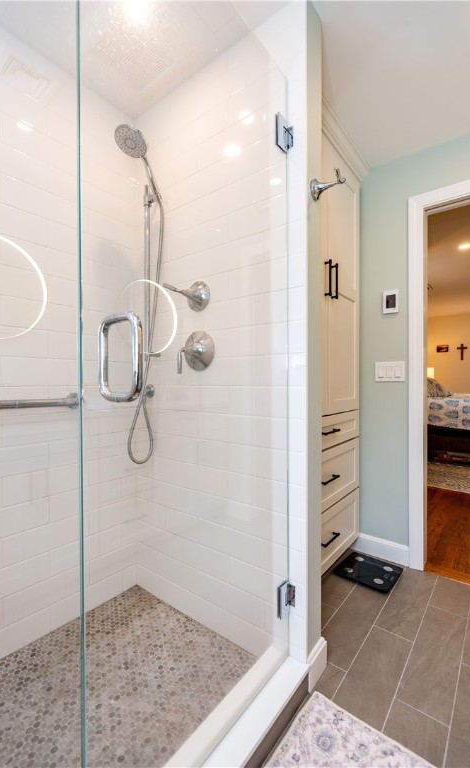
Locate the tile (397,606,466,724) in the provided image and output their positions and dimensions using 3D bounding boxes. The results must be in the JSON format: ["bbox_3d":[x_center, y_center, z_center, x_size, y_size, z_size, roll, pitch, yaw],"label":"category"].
[{"bbox_3d":[0.785,1.050,1.326,0.156,0.010,0.604,0,1,39],"label":"tile"}]

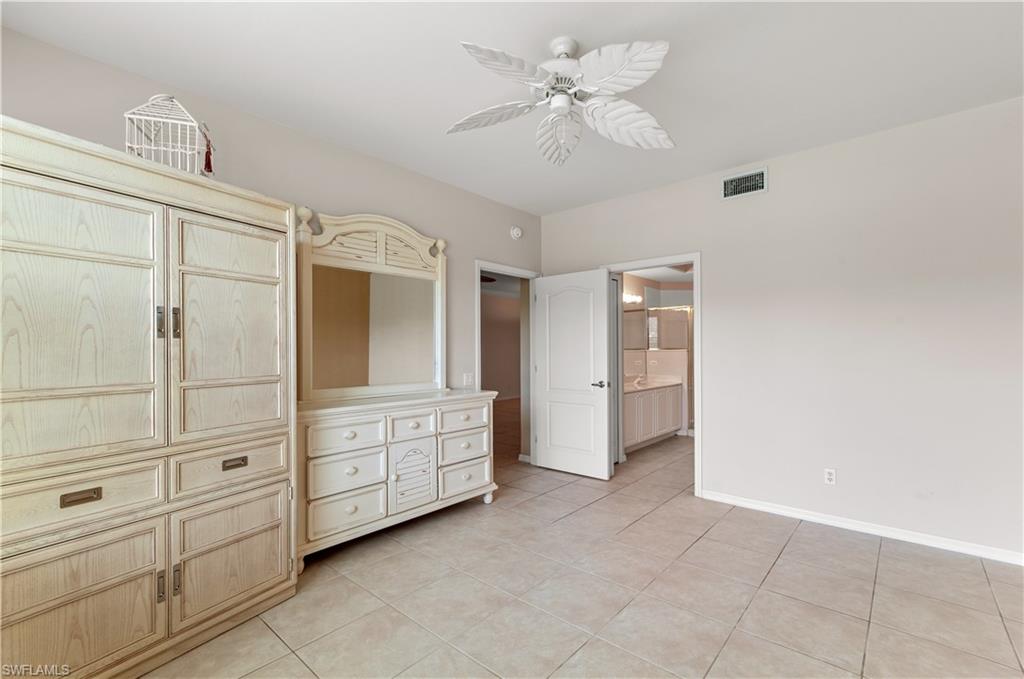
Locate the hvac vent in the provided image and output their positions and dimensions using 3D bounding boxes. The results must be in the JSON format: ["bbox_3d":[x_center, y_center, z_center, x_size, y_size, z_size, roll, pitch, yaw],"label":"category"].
[{"bbox_3d":[1.873,-1.256,3.442,0.335,0.191,0.025,-2,-2,43],"label":"hvac vent"}]

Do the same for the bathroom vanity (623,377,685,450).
[{"bbox_3d":[1.656,1.002,5.687,0.550,0.790,1.820,-2,-2,43],"label":"bathroom vanity"}]

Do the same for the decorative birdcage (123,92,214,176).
[{"bbox_3d":[-1.694,-0.969,2.135,0.272,0.475,0.272,0,-1,-20],"label":"decorative birdcage"}]

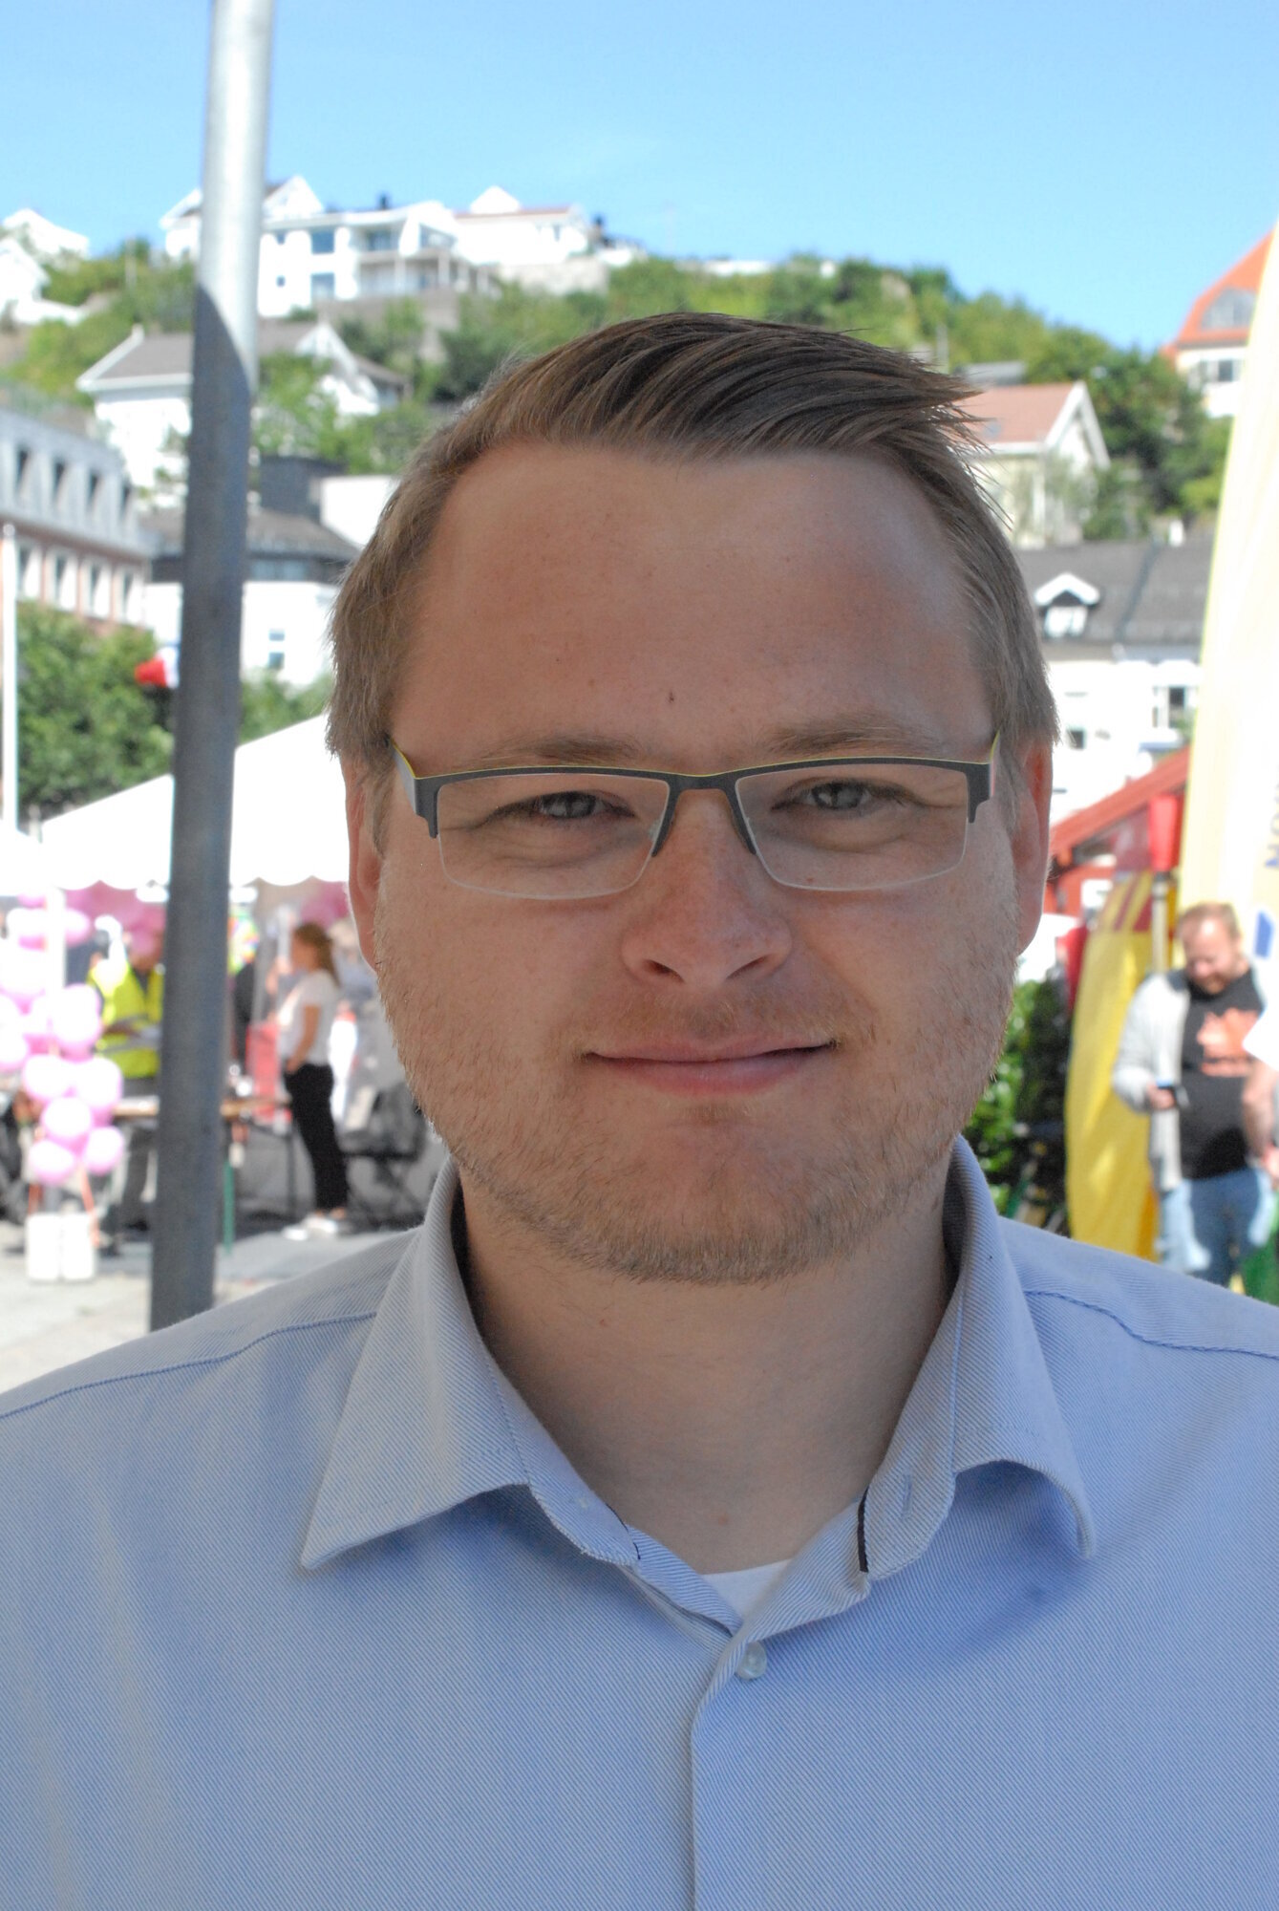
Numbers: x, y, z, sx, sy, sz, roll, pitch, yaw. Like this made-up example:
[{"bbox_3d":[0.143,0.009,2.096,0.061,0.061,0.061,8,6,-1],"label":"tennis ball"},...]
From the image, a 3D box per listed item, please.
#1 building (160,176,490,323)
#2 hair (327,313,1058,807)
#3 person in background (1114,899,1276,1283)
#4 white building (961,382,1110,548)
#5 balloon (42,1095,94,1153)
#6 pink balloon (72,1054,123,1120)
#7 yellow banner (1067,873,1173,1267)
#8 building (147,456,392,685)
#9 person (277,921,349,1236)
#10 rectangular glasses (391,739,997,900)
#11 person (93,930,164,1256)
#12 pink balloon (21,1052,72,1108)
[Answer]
[{"bbox_3d":[-20.245,-45.354,205.000,19.000,9.200,11.000,0,0,13],"label":"building"},{"bbox_3d":[0.013,-0.077,0.820,0.185,0.175,0.205,-1,1,0],"label":"hair"},{"bbox_3d":[1.685,0.721,9.600,0.560,1.740,0.380,0,1,6],"label":"person in background"},{"bbox_3d":[13.700,-19.800,134.000,9.500,7.600,7.200,0,1,24],"label":"white building"},{"bbox_3d":[-2.653,0.783,14.800,0.235,0.260,0.235,0,0,0],"label":"balloon"},{"bbox_3d":[-2.565,0.626,15.100,0.240,0.280,0.240,0,1,0],"label":"pink balloon"},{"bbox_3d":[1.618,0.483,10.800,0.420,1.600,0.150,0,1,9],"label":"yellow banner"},{"bbox_3d":[-14.275,-14.538,122.000,10.500,9.000,10.000,0,0,-5],"label":"building"},{"bbox_3d":[-1.773,0.668,17.300,0.400,1.680,0.460,0,0,-9],"label":"person"},{"bbox_3d":[0.013,-0.041,0.812,0.150,0.042,0.140,-2,9,-1],"label":"rectangular glasses"},{"bbox_3d":[-2.744,0.729,17.400,0.560,1.740,0.420,0,0,-24],"label":"person"},{"bbox_3d":[-2.769,0.583,14.900,0.235,0.255,0.235,0,0,0],"label":"pink balloon"}]

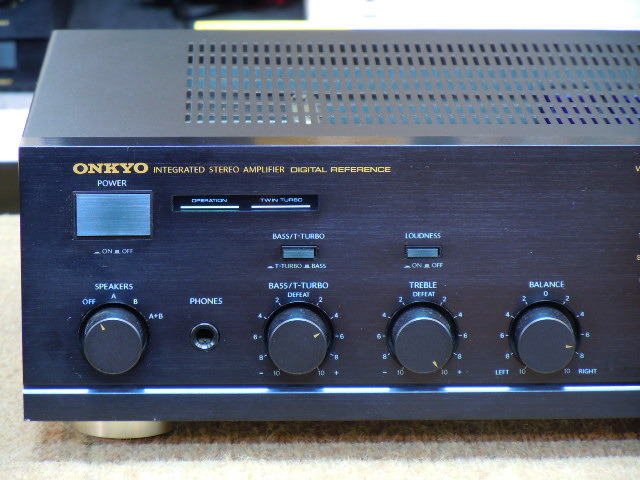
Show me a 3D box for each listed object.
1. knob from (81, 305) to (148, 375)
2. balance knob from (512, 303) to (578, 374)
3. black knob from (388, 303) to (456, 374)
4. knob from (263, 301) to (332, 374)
[{"bbox_3d":[-0.082,0.041,1.469,0.026,0.026,0.017,0,13,-1],"label":"knob"},{"bbox_3d":[0.090,0.040,1.473,0.026,0.026,0.017,0,13,-1],"label":"balance knob"},{"bbox_3d":[0.041,0.040,1.472,0.026,0.026,0.017,0,13,-1],"label":"black knob"},{"bbox_3d":[-0.008,0.040,1.470,0.026,0.026,0.017,0,13,-1],"label":"knob"}]

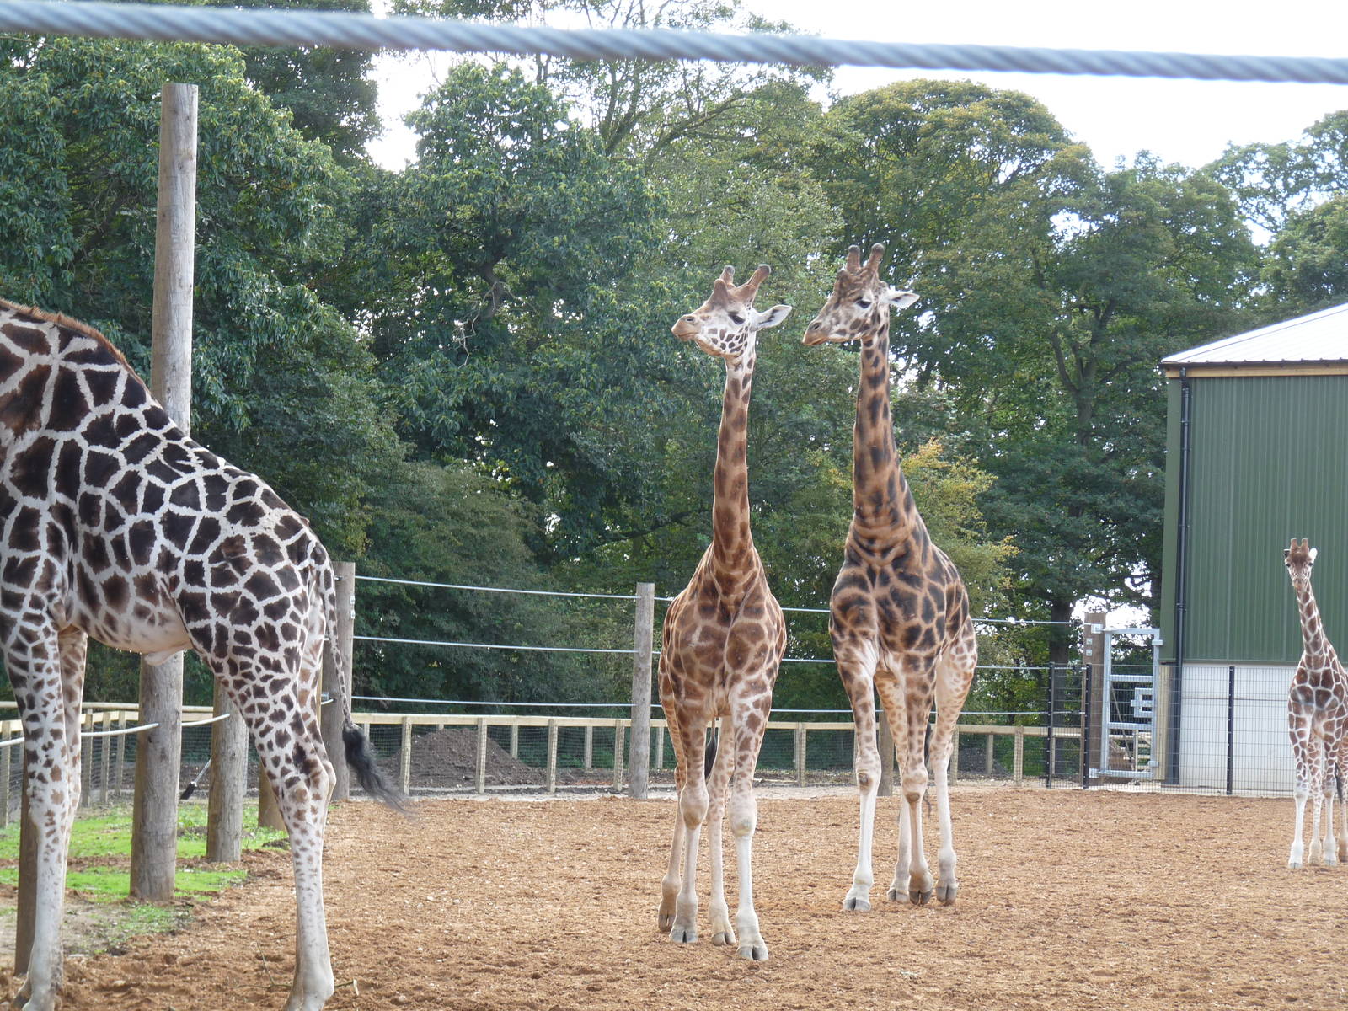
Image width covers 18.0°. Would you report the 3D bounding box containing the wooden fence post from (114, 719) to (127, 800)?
[{"bbox_3d":[-6.575,2.983,50.421,0.100,1.000,0.100,2,-2,0],"label":"wooden fence post"}]

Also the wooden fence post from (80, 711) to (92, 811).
[{"bbox_3d":[-6.475,2.819,46.822,0.100,1.040,0.100,2,-2,0],"label":"wooden fence post"}]

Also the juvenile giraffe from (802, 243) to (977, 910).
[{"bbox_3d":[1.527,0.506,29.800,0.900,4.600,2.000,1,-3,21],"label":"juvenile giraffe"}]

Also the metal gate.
[{"bbox_3d":[7.520,3.256,70.000,0.980,2.500,0.120,1,-2,10],"label":"metal gate"}]

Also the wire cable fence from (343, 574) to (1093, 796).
[{"bbox_3d":[1.477,2.729,61.058,0.250,2.850,21.000,0,-3,31],"label":"wire cable fence"}]

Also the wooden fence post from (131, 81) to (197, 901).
[{"bbox_3d":[-3.475,-0.102,29.118,0.290,5.600,0.290,2,-2,0],"label":"wooden fence post"}]

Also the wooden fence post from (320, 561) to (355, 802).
[{"bbox_3d":[-4.105,2.164,52.062,0.350,2.940,0.350,2,-2,0],"label":"wooden fence post"}]

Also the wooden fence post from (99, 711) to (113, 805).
[{"bbox_3d":[-6.481,2.891,48.422,0.100,1.040,0.100,2,-2,0],"label":"wooden fence post"}]

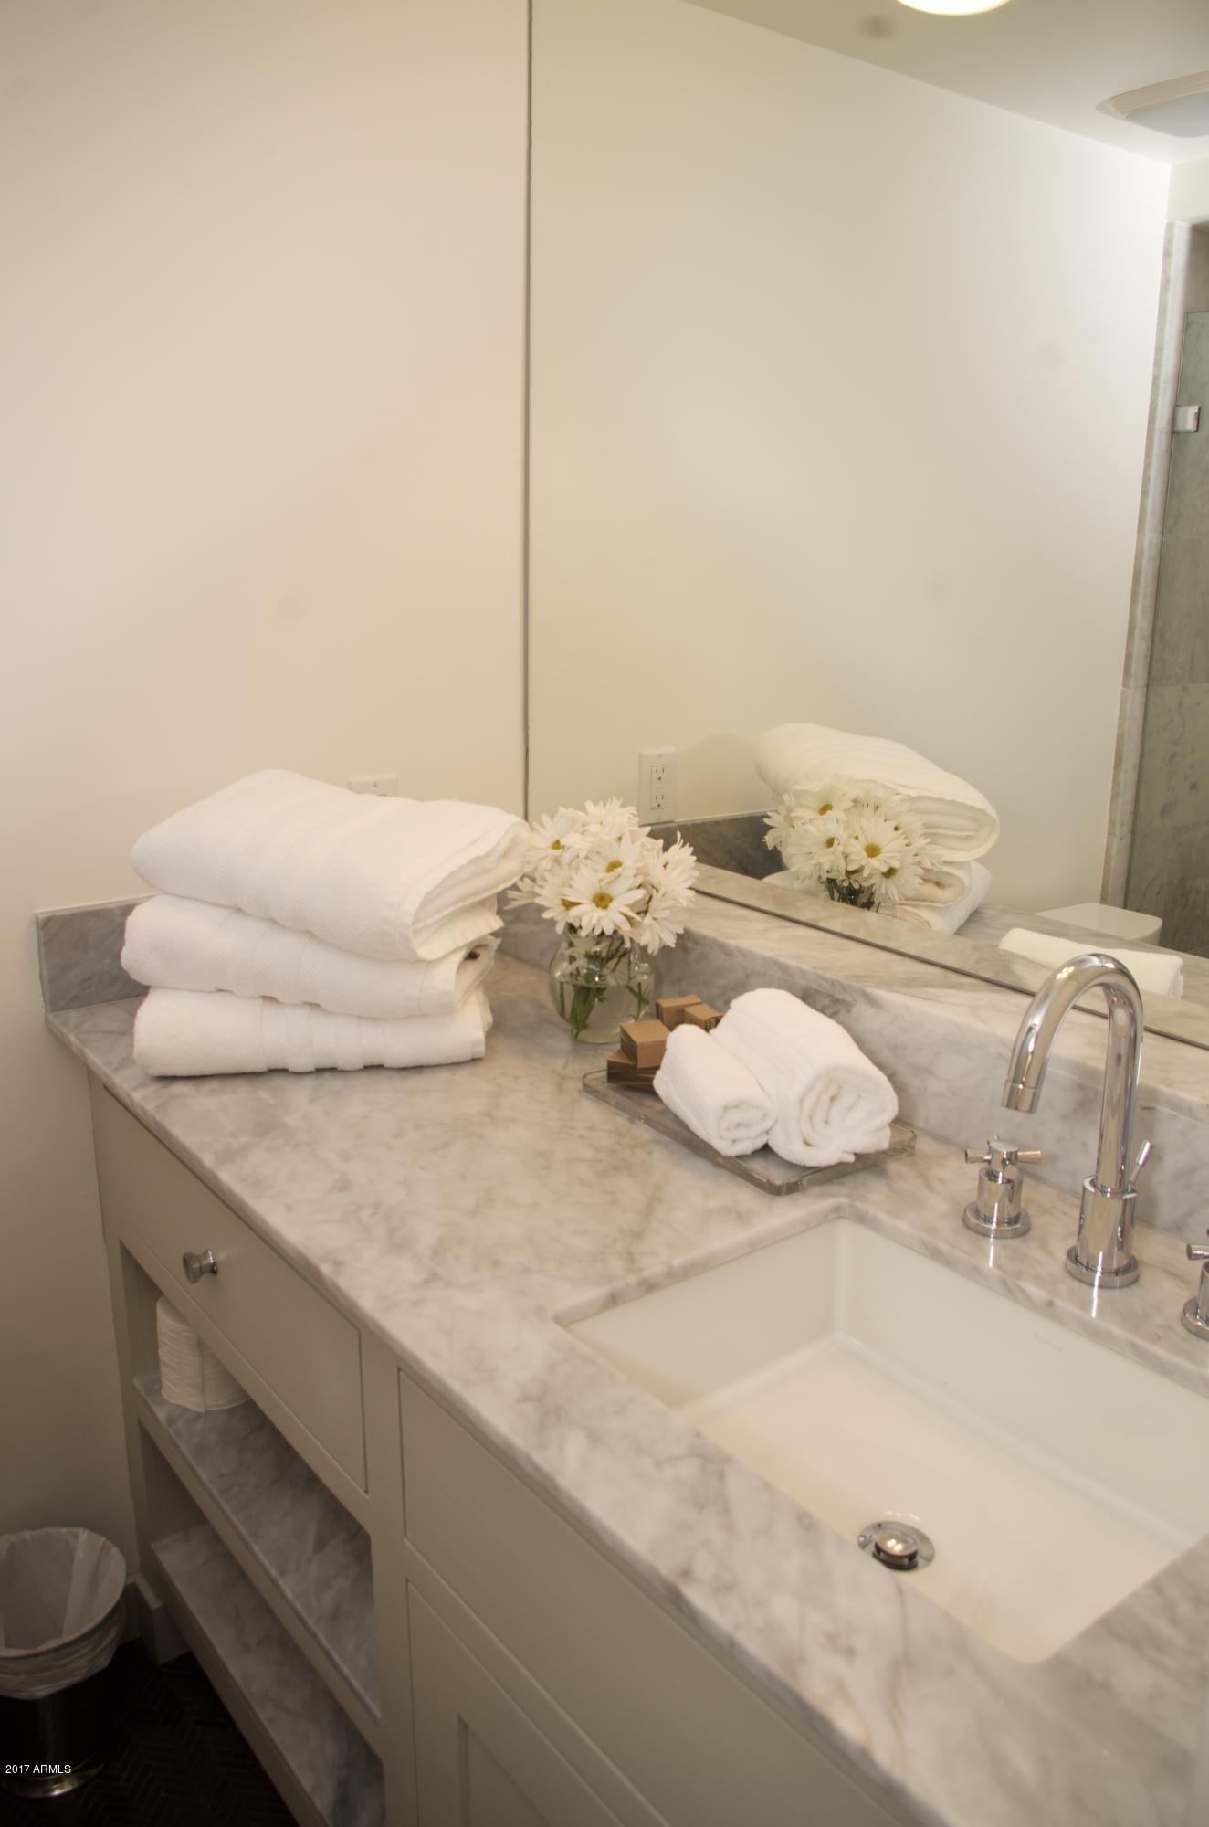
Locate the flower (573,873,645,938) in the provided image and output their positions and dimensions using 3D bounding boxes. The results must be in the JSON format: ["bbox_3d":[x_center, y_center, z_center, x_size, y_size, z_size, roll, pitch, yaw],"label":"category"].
[{"bbox_3d":[0.004,-0.010,1.455,0.076,0.074,0.030,1,-7,0],"label":"flower"}]

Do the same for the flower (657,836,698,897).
[{"bbox_3d":[0.082,-0.054,1.547,0.034,0.068,0.068,-13,16,-4],"label":"flower"}]

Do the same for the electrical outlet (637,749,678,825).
[{"bbox_3d":[0.087,-0.197,2.141,0.072,0.115,0.009,-10,18,-36],"label":"electrical outlet"}]

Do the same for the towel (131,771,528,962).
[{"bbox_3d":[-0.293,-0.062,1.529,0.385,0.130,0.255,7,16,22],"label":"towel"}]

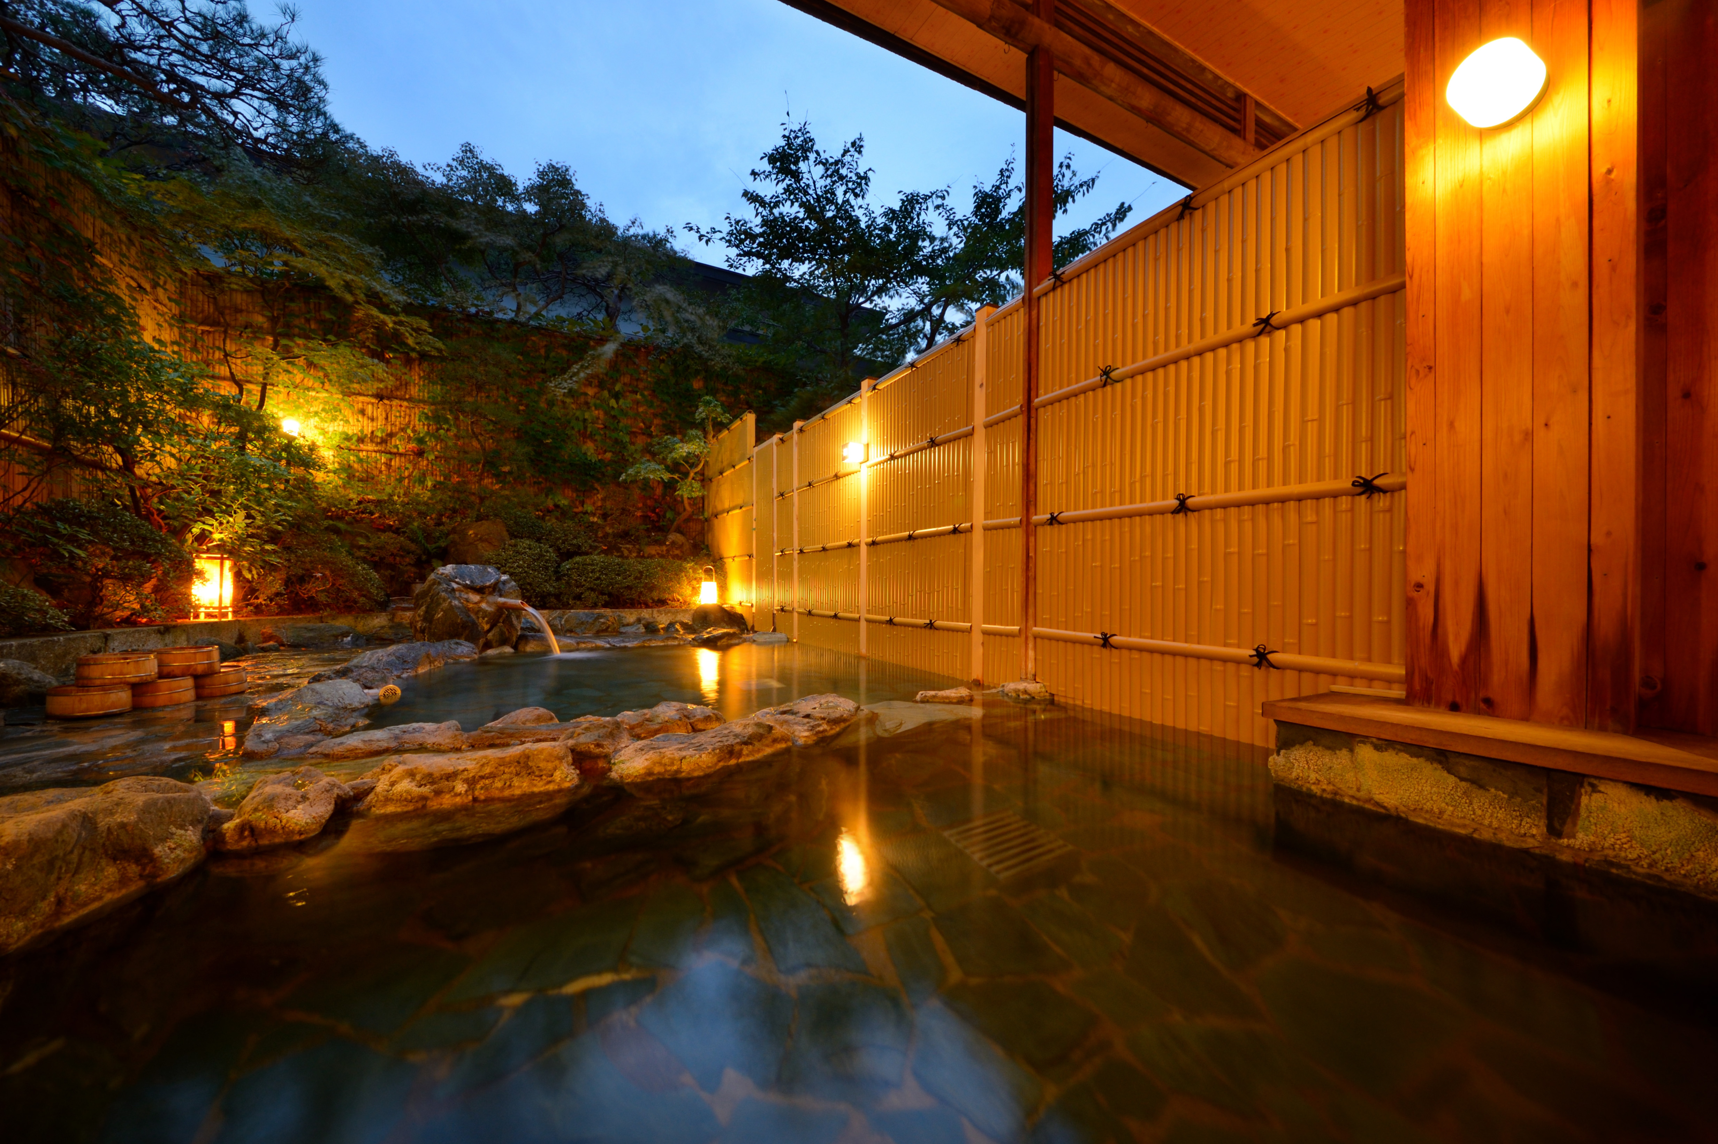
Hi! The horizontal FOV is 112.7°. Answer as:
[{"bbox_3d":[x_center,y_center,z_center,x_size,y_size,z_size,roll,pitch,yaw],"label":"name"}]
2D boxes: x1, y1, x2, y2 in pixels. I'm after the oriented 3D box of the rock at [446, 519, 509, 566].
[{"bbox_3d":[-4.950,-0.306,7.400,0.740,0.580,0.550,1,-1,-34],"label":"rock"}]

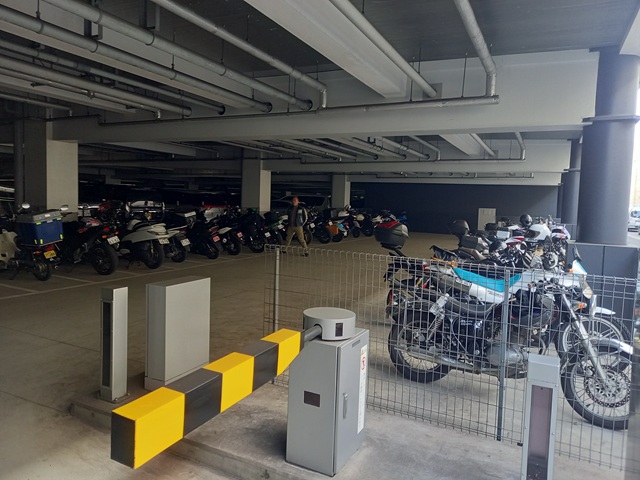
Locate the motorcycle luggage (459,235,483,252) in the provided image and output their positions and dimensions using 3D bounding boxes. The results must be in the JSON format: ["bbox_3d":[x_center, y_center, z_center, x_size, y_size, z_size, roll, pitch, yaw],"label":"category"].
[{"bbox_3d":[2.360,0.055,7.200,0.370,0.280,0.400,4,5,26],"label":"motorcycle luggage"}]

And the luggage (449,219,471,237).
[{"bbox_3d":[2.294,-0.201,7.600,0.330,0.270,0.250,4,5,26],"label":"luggage"}]

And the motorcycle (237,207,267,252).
[{"bbox_3d":[-2.194,-0.268,13.813,0.740,1.180,2.050,-3,7,-44],"label":"motorcycle"}]

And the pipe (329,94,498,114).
[{"bbox_3d":[1.191,-1.847,6.363,2.420,0.105,0.105,4,5,26],"label":"pipe"}]

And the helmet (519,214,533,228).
[{"bbox_3d":[4.580,-0.417,10.300,0.310,0.260,0.250,6,6,41],"label":"helmet"}]

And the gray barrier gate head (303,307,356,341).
[{"bbox_3d":[0.054,0.466,2.595,0.295,0.115,0.295,2,5,0],"label":"gray barrier gate head"}]

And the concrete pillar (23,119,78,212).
[{"bbox_3d":[-6.412,-1.227,11.017,0.861,3.277,0.787,4,5,26],"label":"concrete pillar"}]

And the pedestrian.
[{"bbox_3d":[-0.708,-0.401,13.118,0.580,1.660,0.500,-1,6,-35],"label":"pedestrian"}]

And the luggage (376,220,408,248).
[{"bbox_3d":[0.809,-0.051,5.227,0.340,0.310,0.400,10,8,5],"label":"luggage"}]

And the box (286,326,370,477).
[{"bbox_3d":[0.045,0.876,2.640,0.295,0.705,0.385,4,5,26],"label":"box"}]

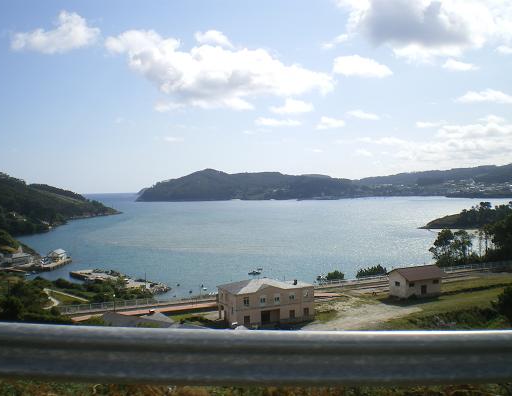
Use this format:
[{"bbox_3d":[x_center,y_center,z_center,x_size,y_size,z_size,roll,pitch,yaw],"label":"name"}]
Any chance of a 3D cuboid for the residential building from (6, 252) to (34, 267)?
[{"bbox_3d":[-121.820,31.540,298.859,6.000,5.300,11.500,0,1,30],"label":"residential building"}]

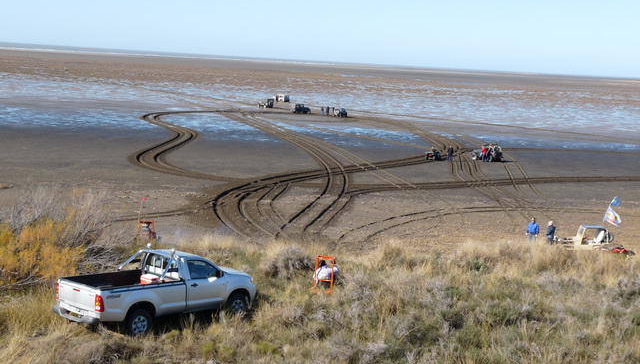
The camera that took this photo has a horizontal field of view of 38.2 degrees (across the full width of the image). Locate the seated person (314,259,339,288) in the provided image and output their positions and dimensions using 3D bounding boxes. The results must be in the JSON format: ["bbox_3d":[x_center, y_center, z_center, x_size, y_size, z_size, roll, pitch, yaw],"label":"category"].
[{"bbox_3d":[0.232,2.862,28.600,0.600,0.900,0.800,5,8,17],"label":"seated person"}]

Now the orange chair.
[{"bbox_3d":[0.153,2.862,28.300,0.580,1.100,0.620,5,8,17],"label":"orange chair"}]

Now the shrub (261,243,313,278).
[{"bbox_3d":[-1.107,2.726,31.500,1.750,0.950,1.400,3,7,0],"label":"shrub"}]

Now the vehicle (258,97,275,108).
[{"bbox_3d":[-11.831,-17.239,204.589,1.700,1.800,3.700,7,9,29],"label":"vehicle"}]

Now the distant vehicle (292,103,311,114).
[{"bbox_3d":[-3.919,-14.969,190.522,3.700,1.800,1.700,0,8,-21],"label":"distant vehicle"}]

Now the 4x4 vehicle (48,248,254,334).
[{"bbox_3d":[-3.814,2.580,22.691,1.800,1.860,5.200,8,7,40],"label":"4x4 vehicle"}]

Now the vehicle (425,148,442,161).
[{"bbox_3d":[13.571,-3.362,110.670,1.400,1.400,2.400,7,8,27],"label":"vehicle"}]

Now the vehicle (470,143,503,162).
[{"bbox_3d":[20.343,-3.611,113.049,1.800,2.000,3.500,-1,9,-31],"label":"vehicle"}]

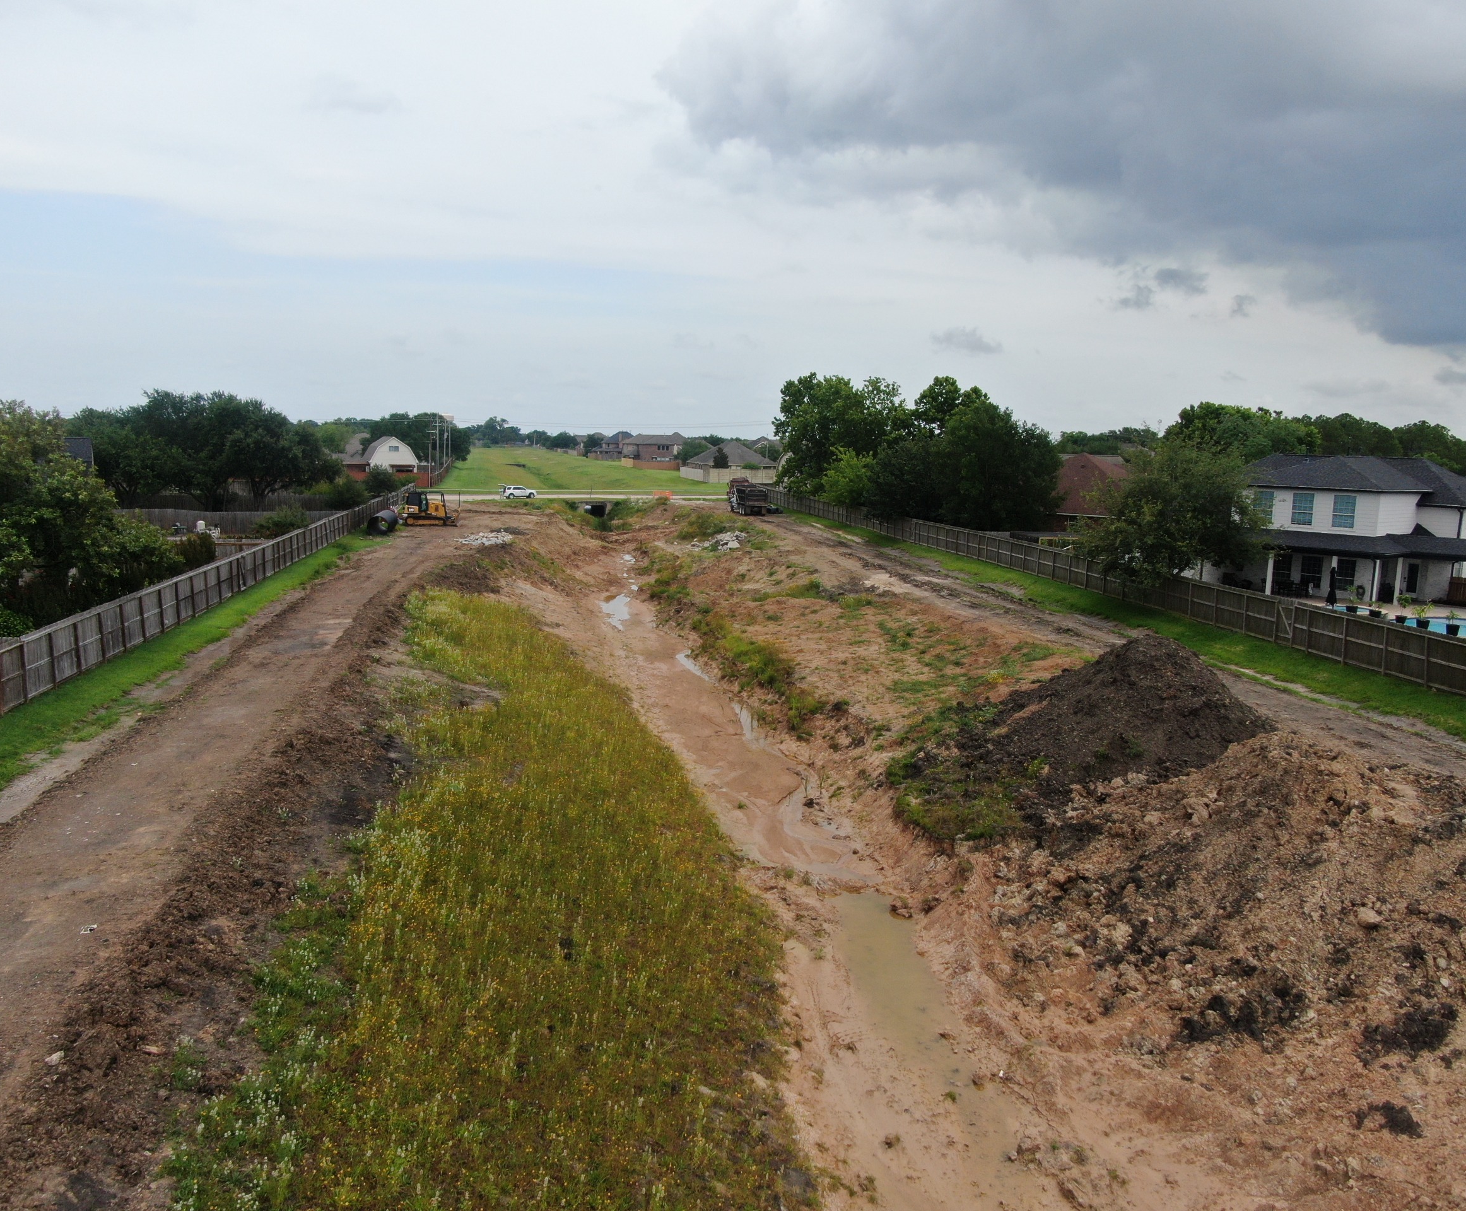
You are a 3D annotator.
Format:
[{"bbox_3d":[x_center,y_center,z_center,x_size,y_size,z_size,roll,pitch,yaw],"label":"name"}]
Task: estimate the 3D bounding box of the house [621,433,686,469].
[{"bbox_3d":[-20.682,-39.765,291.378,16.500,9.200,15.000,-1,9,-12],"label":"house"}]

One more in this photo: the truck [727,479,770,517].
[{"bbox_3d":[1.785,-12.464,132.122,2.600,3.650,8.600,-1,9,-15],"label":"truck"}]

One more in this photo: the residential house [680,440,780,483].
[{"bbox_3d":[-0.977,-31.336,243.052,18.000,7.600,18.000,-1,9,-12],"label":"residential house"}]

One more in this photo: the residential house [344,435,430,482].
[{"bbox_3d":[-65.876,-27.672,210.373,15.000,8.300,14.000,-2,9,-20],"label":"residential house"}]

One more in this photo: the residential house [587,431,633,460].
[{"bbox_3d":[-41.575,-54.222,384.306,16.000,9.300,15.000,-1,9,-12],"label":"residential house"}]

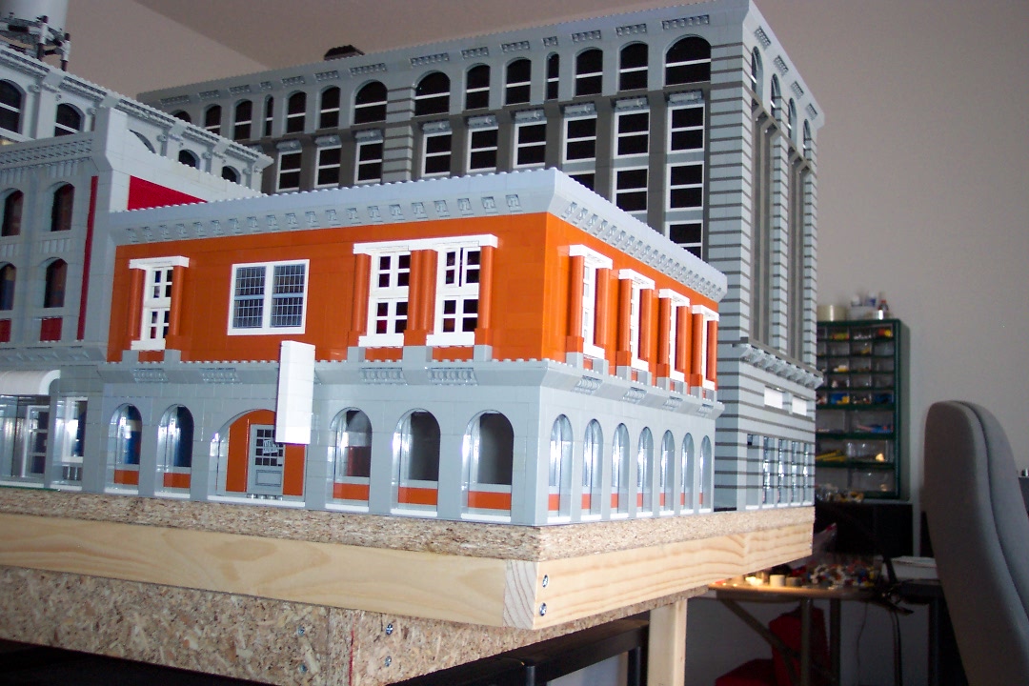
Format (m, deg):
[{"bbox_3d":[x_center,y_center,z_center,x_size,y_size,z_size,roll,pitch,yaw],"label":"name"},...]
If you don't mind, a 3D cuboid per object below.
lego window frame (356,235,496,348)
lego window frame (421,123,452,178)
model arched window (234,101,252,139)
[{"bbox_3d":[-0.054,-0.029,0.657,0.096,0.064,0.014,-1,-7,27],"label":"lego window frame"},{"bbox_3d":[-0.083,-0.213,1.190,0.038,0.058,0.010,-1,-7,27],"label":"lego window frame"},{"bbox_3d":[-0.320,-0.264,1.293,0.032,0.051,0.009,-1,-7,27],"label":"model arched window"}]

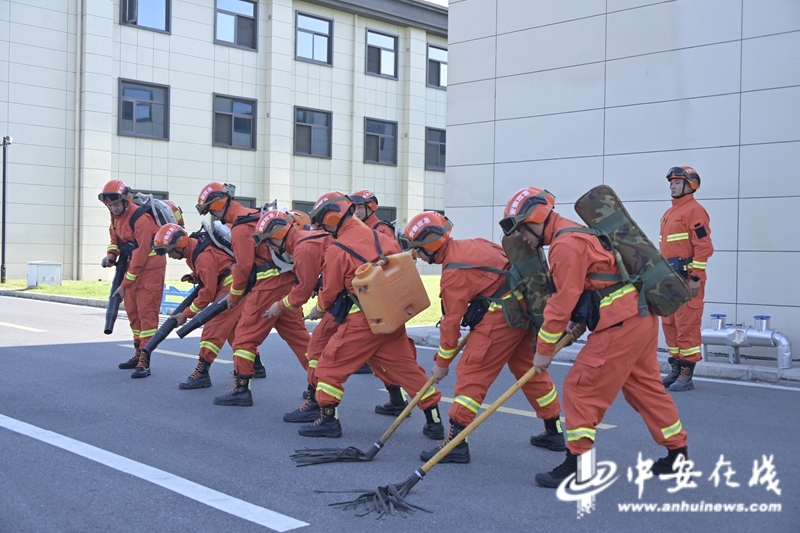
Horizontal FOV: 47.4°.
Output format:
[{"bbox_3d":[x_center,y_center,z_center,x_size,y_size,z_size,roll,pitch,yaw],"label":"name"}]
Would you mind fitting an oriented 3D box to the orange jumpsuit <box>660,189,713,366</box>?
[{"bbox_3d":[2.353,0.093,7.520,0.290,1.370,0.500,0,1,-40],"label":"orange jumpsuit"}]

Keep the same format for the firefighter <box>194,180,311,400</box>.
[{"bbox_3d":[-0.960,0.185,6.430,0.930,1.540,0.600,1,1,12],"label":"firefighter"}]

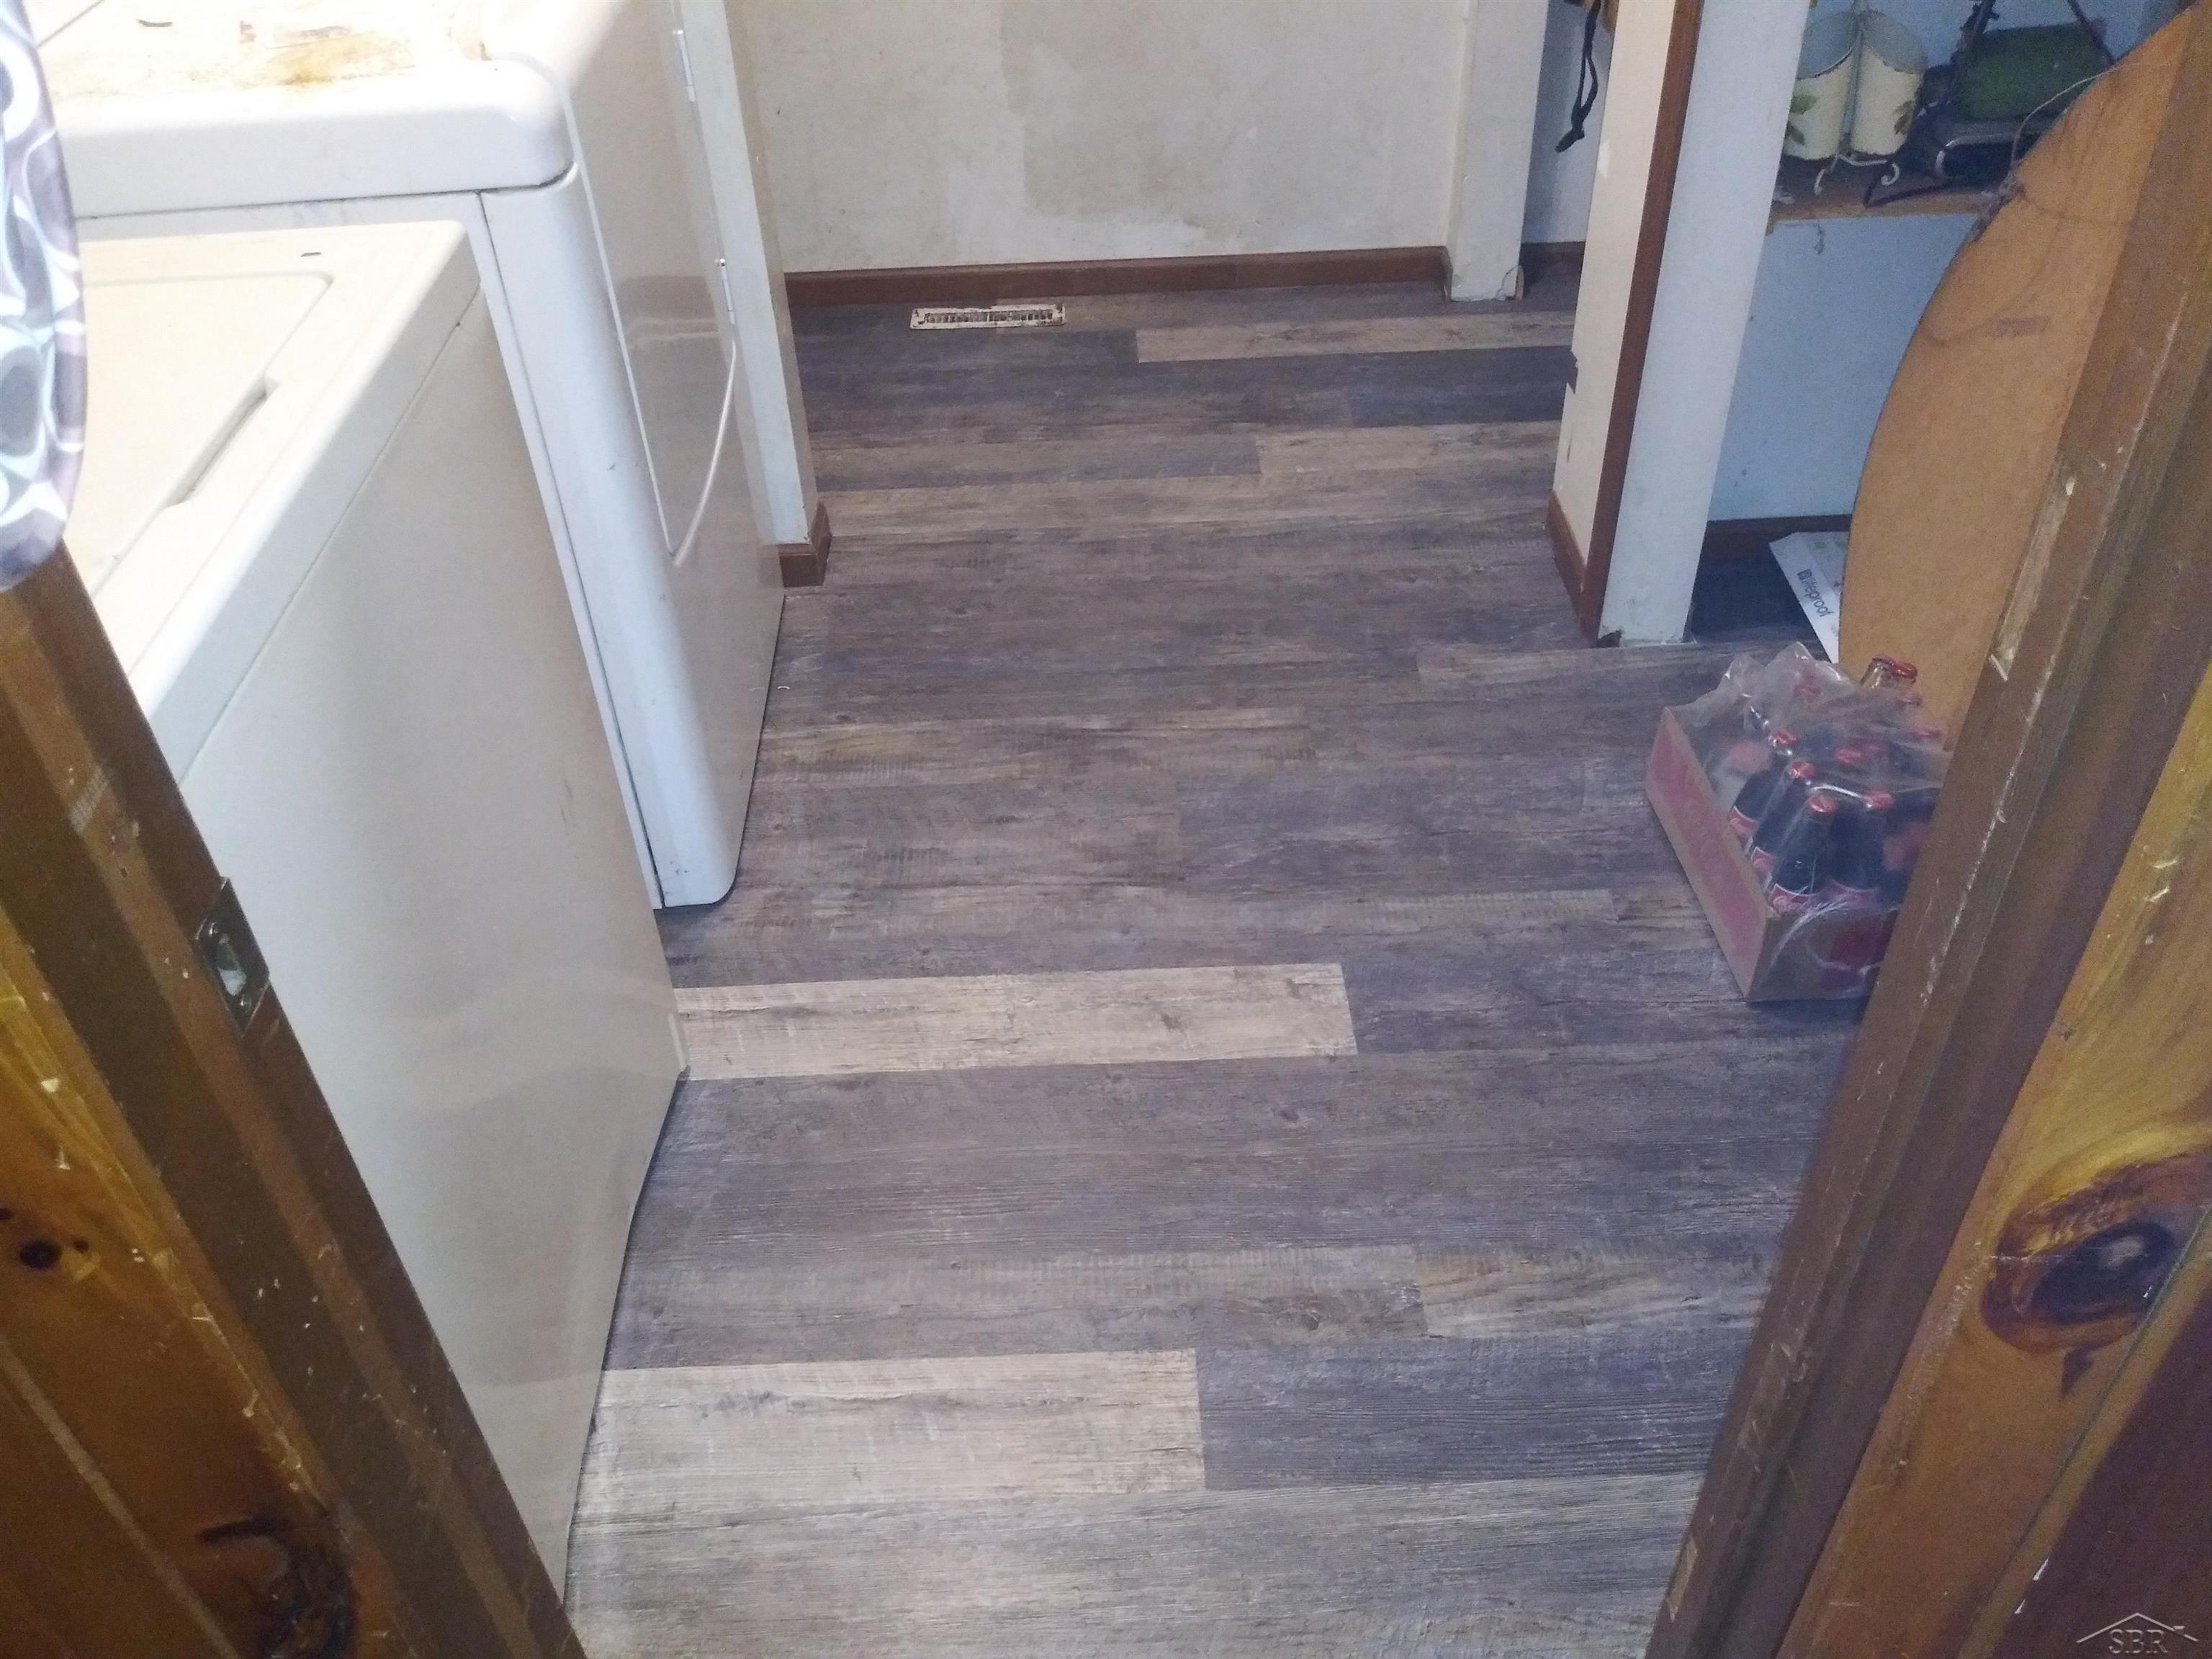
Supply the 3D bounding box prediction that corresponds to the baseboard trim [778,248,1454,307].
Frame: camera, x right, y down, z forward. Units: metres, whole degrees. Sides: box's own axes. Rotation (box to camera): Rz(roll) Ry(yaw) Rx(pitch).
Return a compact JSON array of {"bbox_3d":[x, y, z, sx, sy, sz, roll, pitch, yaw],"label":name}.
[{"bbox_3d":[0.017,-1.094,3.421,1.330,0.070,0.017,-2,40,0],"label":"baseboard trim"}]

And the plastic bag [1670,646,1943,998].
[{"bbox_3d":[0.823,-0.031,1.966,0.252,0.242,0.368,-2,40,0],"label":"plastic bag"}]

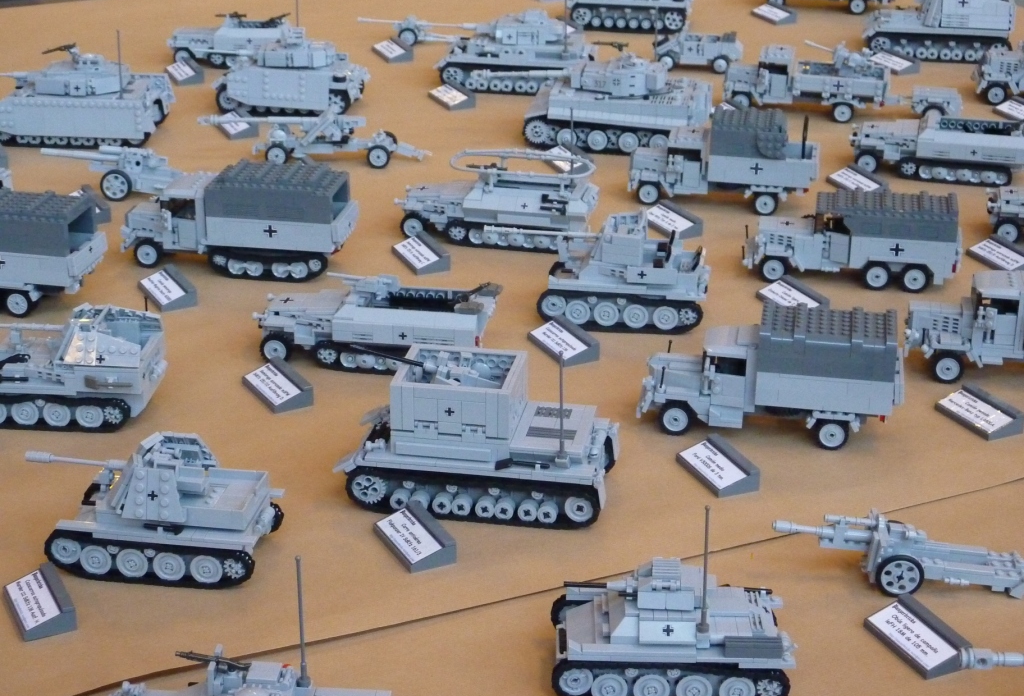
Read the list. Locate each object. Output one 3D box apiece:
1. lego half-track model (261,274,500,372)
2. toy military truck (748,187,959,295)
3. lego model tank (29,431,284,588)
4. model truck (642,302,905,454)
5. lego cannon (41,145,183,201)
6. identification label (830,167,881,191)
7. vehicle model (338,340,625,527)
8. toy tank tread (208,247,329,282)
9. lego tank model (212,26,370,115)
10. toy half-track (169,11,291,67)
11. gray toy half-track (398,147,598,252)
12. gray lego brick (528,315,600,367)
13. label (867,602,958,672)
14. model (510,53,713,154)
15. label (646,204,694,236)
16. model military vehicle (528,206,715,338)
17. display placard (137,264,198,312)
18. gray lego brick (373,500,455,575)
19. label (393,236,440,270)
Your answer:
[{"bbox_3d":[-0.106,-0.026,1.464,0.188,0.071,0.065,4,25,8],"label":"lego half-track model"},{"bbox_3d":[0.302,-0.101,1.653,0.189,0.078,0.063,5,24,11],"label":"toy military truck"},{"bbox_3d":[-0.229,0.097,1.180,0.162,0.083,0.064,4,25,8],"label":"lego model tank"},{"bbox_3d":[0.192,0.017,1.372,0.192,0.090,0.064,5,24,11],"label":"model truck"},{"bbox_3d":[-0.382,-0.174,1.815,0.162,0.049,0.050,6,25,13],"label":"lego cannon"},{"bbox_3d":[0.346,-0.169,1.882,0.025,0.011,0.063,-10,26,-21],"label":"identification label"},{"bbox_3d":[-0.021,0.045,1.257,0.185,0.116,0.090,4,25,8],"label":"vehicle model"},{"bbox_3d":[-0.216,-0.075,1.636,0.107,0.029,0.017,4,24,6],"label":"toy tank tread"},{"bbox_3d":[-0.238,-0.301,2.007,0.166,0.091,0.091,5,24,10],"label":"lego tank model"},{"bbox_3d":[-0.335,-0.372,2.229,0.147,0.063,0.060,4,25,7],"label":"toy half-track"},{"bbox_3d":[-0.013,-0.141,1.727,0.186,0.079,0.072,6,24,11],"label":"gray toy half-track"},{"bbox_3d":[0.041,-0.006,1.518,0.032,0.016,0.064,-12,26,-25],"label":"gray lego brick"},{"bbox_3d":[0.237,0.170,1.103,0.022,0.002,0.060,-24,31,-17],"label":"label"},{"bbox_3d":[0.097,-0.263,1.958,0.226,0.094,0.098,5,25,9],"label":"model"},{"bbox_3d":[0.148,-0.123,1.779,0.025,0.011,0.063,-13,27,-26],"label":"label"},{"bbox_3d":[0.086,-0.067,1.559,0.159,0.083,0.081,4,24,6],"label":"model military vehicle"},{"bbox_3d":[-0.297,-0.052,1.610,0.032,0.016,0.063,-11,27,-26],"label":"display placard"},{"bbox_3d":[-0.065,0.123,1.225,0.032,0.016,0.064,-11,26,-24],"label":"gray lego brick"},{"bbox_3d":[-0.085,-0.085,1.658,0.022,0.002,0.060,-23,31,-16],"label":"label"}]

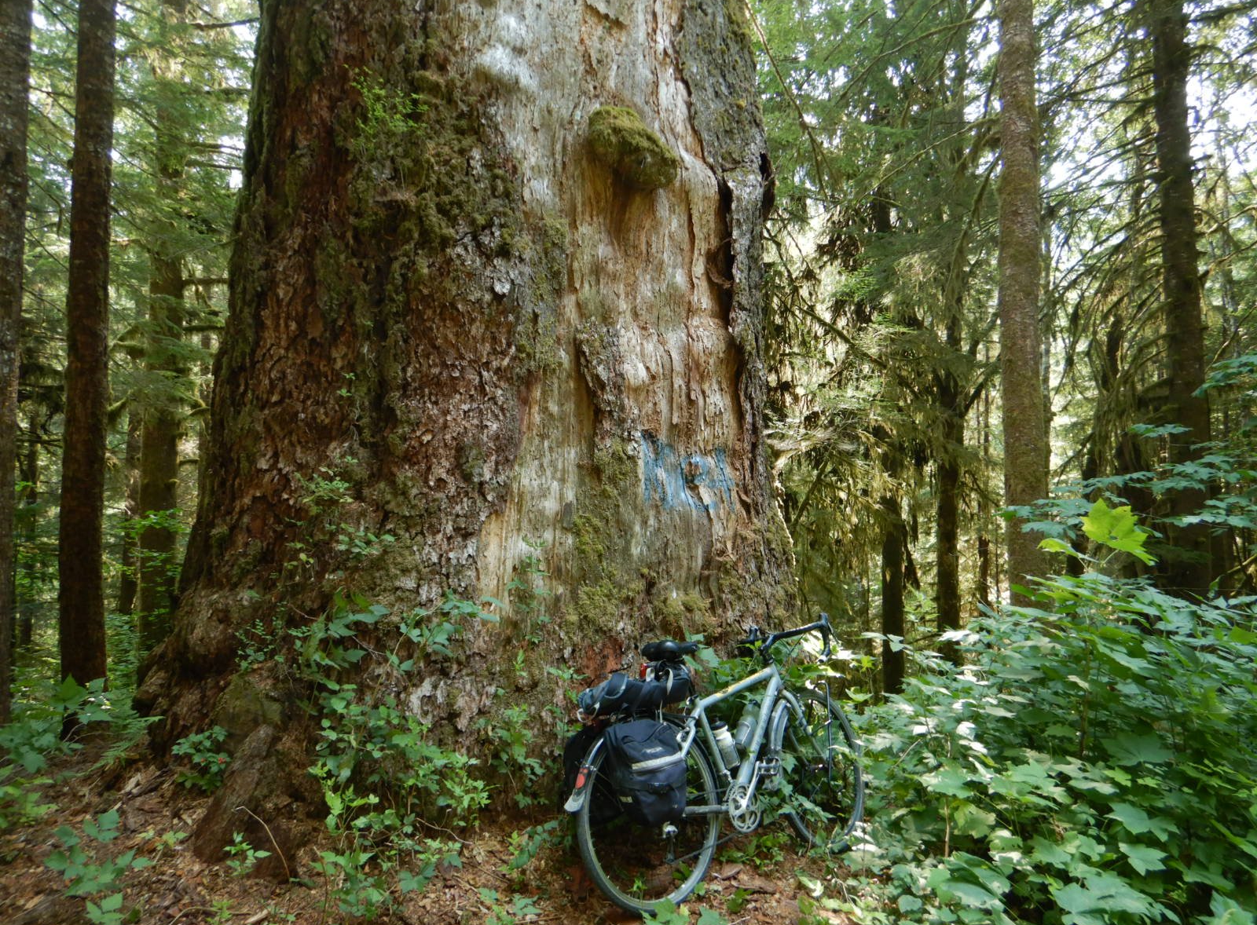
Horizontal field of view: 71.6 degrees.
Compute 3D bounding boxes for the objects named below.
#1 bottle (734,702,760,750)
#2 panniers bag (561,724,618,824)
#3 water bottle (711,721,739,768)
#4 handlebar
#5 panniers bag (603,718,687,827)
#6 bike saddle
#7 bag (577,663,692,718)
[{"bbox_3d":[0.494,1.085,3.607,0.074,0.200,0.074,-22,-60,45],"label":"bottle"},{"bbox_3d":[-0.096,1.143,3.221,0.260,0.355,0.140,6,-19,-41],"label":"panniers bag"},{"bbox_3d":[0.388,1.132,3.493,0.074,0.200,0.074,-17,-3,-44],"label":"water bottle"},{"bbox_3d":[0.688,0.803,3.887,0.160,0.205,0.440,6,-19,-41],"label":"handlebar"},{"bbox_3d":[0.067,1.078,3.043,0.260,0.355,0.140,6,-19,-41],"label":"panniers bag"},{"bbox_3d":[0.190,0.741,3.453,0.270,0.075,0.150,6,-19,-41],"label":"bike saddle"},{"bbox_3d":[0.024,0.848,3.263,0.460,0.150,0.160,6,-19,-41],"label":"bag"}]

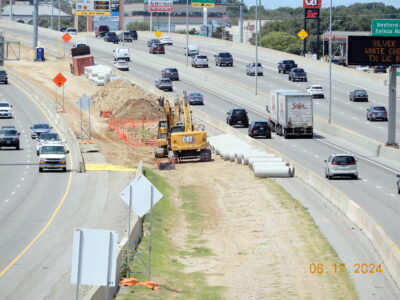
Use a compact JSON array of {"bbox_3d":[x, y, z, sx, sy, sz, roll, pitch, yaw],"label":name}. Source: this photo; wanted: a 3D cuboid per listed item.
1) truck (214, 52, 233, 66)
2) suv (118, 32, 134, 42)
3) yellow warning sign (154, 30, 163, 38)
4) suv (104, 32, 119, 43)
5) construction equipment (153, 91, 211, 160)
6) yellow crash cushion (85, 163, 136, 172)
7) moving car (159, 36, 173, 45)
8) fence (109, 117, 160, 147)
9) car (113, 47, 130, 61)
[{"bbox_3d":[3.783,-14.012,538.811,2.020,1.940,5.800,0,4,-7],"label":"truck"},{"bbox_3d":[-14.112,-21.584,664.451,1.930,1.800,5.100,0,4,-10],"label":"suv"},{"bbox_3d":[-6.592,-18.589,556.000,1.330,1.330,0.050,0,2,-8],"label":"yellow warning sign"},{"bbox_3d":[-15.767,-19.659,612.357,1.950,1.750,4.900,0,4,-10],"label":"suv"},{"bbox_3d":[-1.368,-1.811,279.000,4.300,5.500,9.500,0,2,-2],"label":"construction equipment"},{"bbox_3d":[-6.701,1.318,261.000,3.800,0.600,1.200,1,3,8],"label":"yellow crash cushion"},{"bbox_3d":[-6.156,-19.997,636.294,1.830,1.480,4.750,0,4,-9],"label":"moving car"},{"bbox_3d":[-6.140,-1.666,330.000,4.600,1.150,28.000,0,2,-3],"label":"fence"},{"bbox_3d":[-13.040,-16.159,585.752,2.000,2.100,5.700,0,4,-8],"label":"car"}]

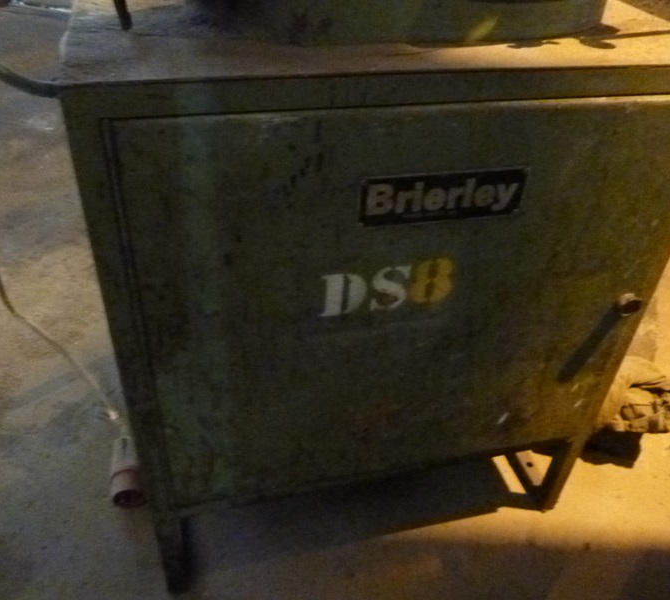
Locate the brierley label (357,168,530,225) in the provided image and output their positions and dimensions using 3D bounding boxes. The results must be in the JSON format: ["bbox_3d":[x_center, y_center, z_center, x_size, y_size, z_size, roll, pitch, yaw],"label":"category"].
[{"bbox_3d":[0.127,-0.116,0.713,0.201,0.061,0.006,-6,40,-13],"label":"brierley label"}]

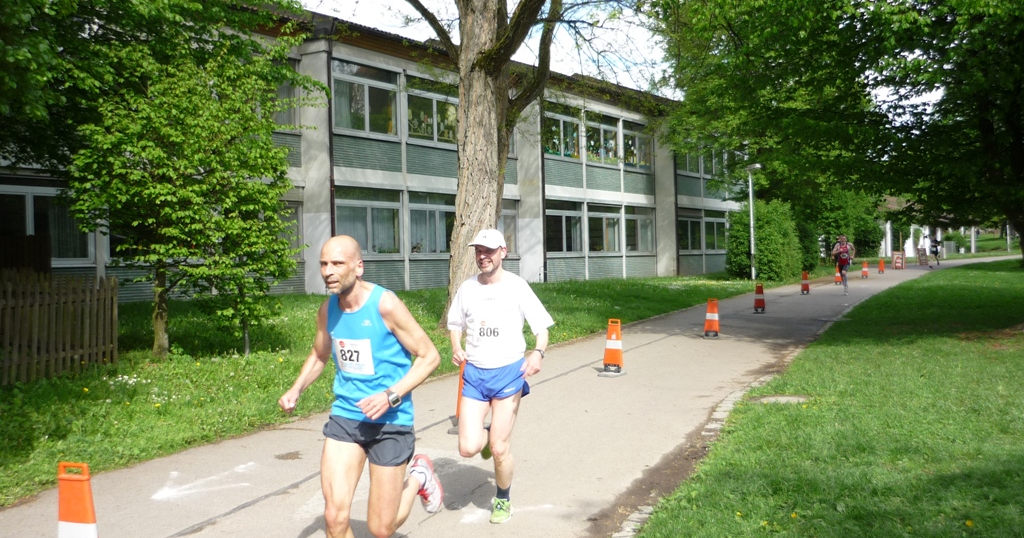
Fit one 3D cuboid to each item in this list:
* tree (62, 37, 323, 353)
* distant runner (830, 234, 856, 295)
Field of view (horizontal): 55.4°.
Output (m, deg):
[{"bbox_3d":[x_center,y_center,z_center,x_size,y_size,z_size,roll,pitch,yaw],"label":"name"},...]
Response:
[{"bbox_3d":[-4.460,-1.025,13.800,3.500,4.400,3.300,-2,0,-20],"label":"tree"},{"bbox_3d":[9.897,-0.104,29.100,0.630,1.760,0.700,-1,1,25],"label":"distant runner"}]

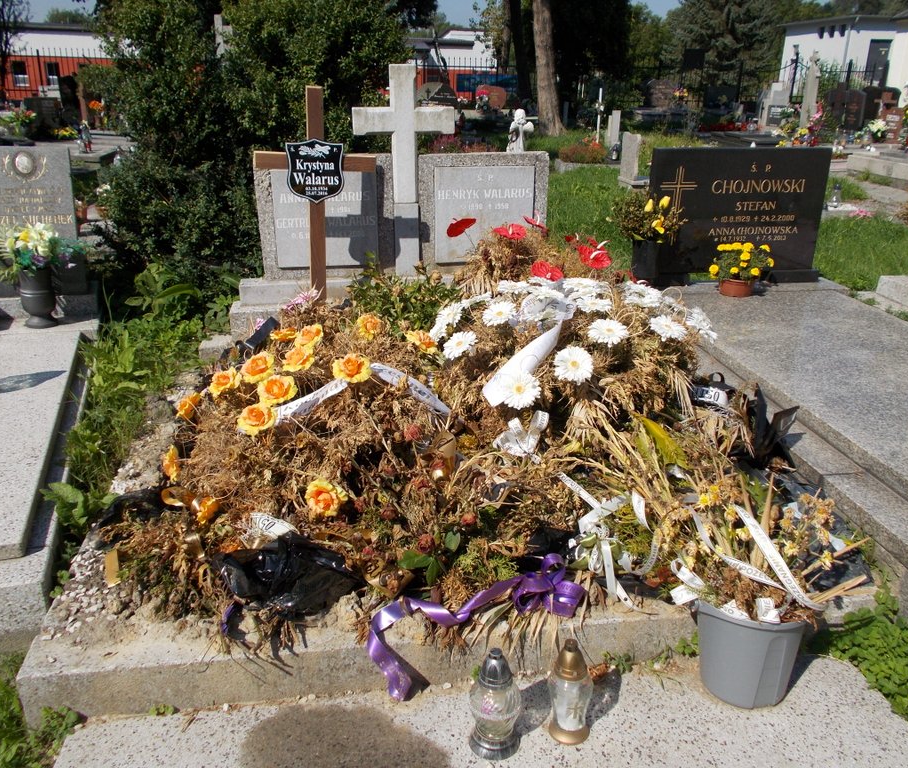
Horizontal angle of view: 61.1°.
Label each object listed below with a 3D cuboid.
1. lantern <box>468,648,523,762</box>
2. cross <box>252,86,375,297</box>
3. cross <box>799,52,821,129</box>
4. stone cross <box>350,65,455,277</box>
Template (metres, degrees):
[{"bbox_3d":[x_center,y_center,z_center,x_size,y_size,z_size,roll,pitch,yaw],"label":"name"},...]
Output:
[{"bbox_3d":[0.093,0.704,1.723,0.118,0.265,0.118,0,23,0],"label":"lantern"},{"bbox_3d":[-0.650,-0.888,3.662,0.560,1.000,0.060,-4,23,-14],"label":"cross"},{"bbox_3d":[5.932,-4.908,12.906,0.270,1.380,0.220,-4,23,-9],"label":"cross"},{"bbox_3d":[-0.263,-1.132,4.040,0.500,1.040,0.130,-4,23,-9],"label":"stone cross"}]

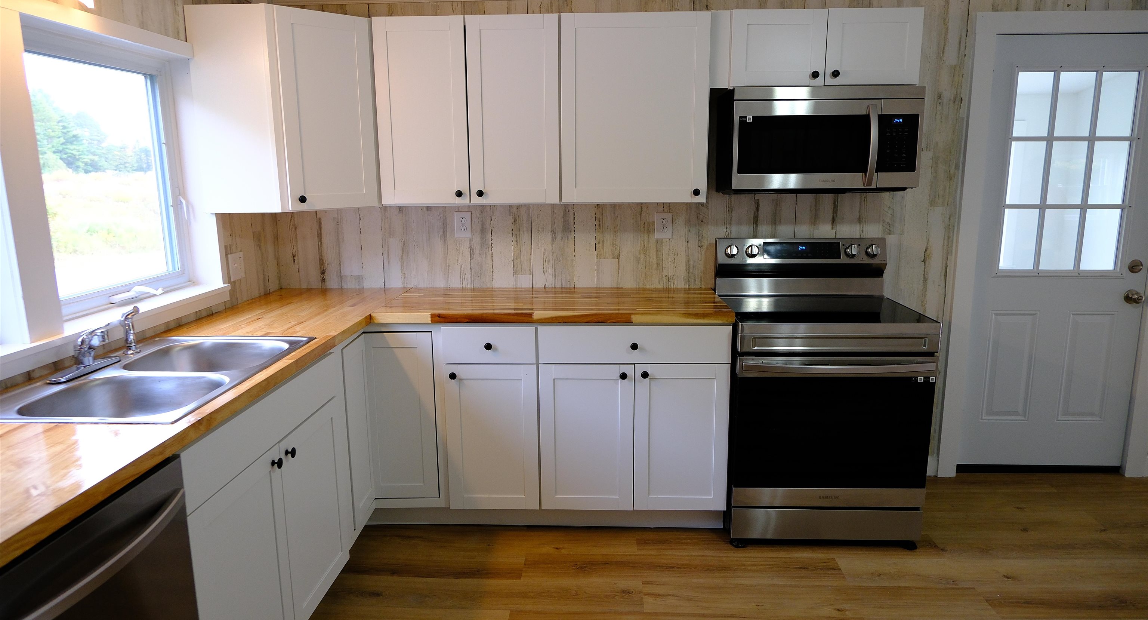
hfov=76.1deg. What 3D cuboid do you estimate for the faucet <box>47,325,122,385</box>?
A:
[{"bbox_3d":[-1.372,0.105,2.100,0.130,0.130,0.250,0,11,2],"label":"faucet"}]

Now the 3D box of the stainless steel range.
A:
[{"bbox_3d":[1.028,0.314,3.160,0.757,1.192,0.700,0,11,2],"label":"stainless steel range"}]

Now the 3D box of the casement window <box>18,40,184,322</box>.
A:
[{"bbox_3d":[-1.585,-0.443,2.495,0.090,0.840,0.830,0,11,2],"label":"casement window"}]

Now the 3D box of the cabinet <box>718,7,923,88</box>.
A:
[{"bbox_3d":[1.015,-1.078,3.097,0.760,0.305,0.325,0,11,2],"label":"cabinet"}]

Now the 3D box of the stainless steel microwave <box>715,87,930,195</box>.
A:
[{"bbox_3d":[1.031,-0.719,3.126,0.757,0.425,0.400,0,11,2],"label":"stainless steel microwave"}]

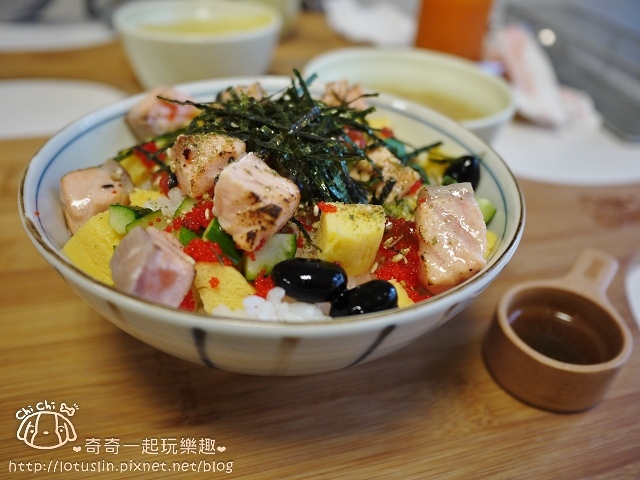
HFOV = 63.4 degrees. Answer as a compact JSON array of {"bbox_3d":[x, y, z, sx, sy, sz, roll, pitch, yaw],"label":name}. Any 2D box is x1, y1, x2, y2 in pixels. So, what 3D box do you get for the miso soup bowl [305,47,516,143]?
[{"bbox_3d":[0.050,-0.068,0.330,0.129,0.066,0.129,3,37,-2],"label":"miso soup bowl"}]

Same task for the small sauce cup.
[{"bbox_3d":[0.111,0.036,0.232,0.052,0.026,0.088,28,43,28],"label":"small sauce cup"}]

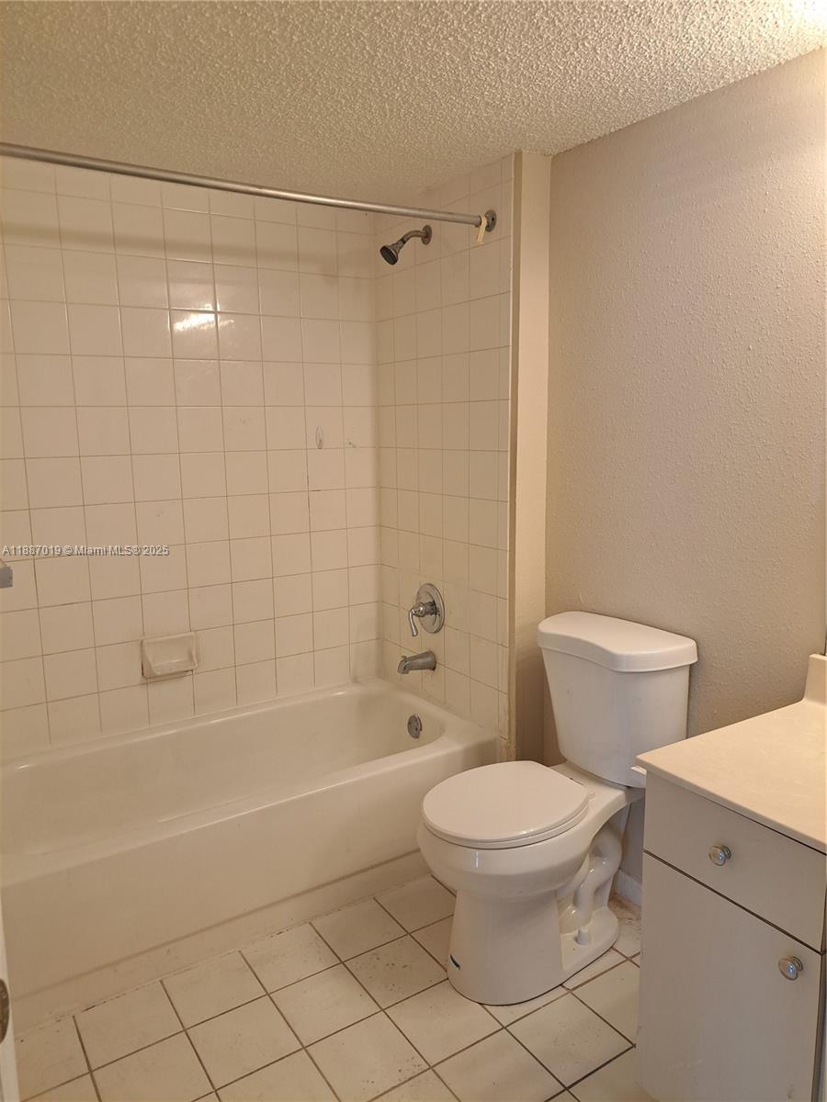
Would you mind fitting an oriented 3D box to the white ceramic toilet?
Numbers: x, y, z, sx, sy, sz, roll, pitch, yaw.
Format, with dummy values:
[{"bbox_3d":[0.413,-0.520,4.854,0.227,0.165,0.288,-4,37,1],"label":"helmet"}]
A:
[{"bbox_3d":[0.321,0.643,1.985,0.695,0.805,0.438,-7,10,-32],"label":"white ceramic toilet"}]

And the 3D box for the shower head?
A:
[{"bbox_3d":[-0.029,-0.994,2.478,0.180,0.140,0.066,-7,10,-32],"label":"shower head"}]

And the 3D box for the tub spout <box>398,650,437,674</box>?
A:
[{"bbox_3d":[0.006,0.401,2.716,0.146,0.074,0.060,-7,10,-32],"label":"tub spout"}]

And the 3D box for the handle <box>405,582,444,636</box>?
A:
[{"bbox_3d":[0.026,0.212,2.700,0.092,0.187,0.178,-7,10,-32],"label":"handle"}]

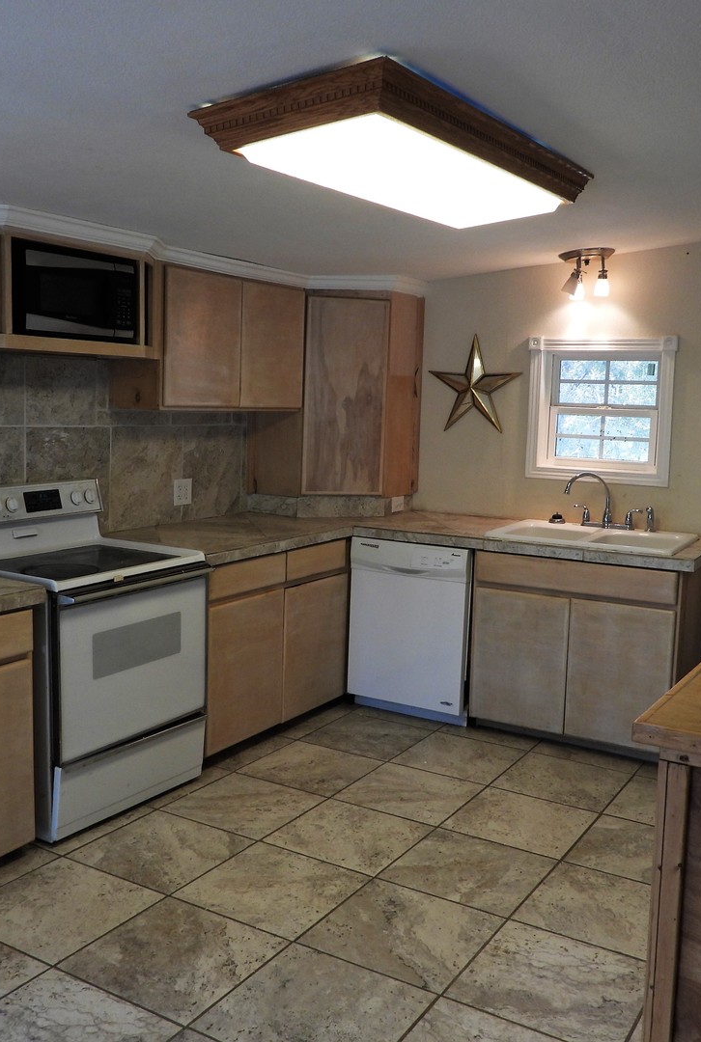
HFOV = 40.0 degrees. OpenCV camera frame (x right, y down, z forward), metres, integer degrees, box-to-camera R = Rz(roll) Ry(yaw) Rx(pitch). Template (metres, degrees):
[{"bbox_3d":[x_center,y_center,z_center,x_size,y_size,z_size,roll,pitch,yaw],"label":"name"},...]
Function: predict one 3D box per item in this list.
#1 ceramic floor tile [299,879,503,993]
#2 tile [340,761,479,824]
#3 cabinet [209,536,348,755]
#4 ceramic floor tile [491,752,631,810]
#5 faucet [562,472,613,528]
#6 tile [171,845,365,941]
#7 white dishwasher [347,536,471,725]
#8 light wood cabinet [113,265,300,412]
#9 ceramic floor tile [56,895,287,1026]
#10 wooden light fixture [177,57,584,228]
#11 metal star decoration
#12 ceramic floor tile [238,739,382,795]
[{"bbox_3d":[0.156,1.193,2.796,0.453,0.010,0.450,6,8,31],"label":"ceramic floor tile"},{"bbox_3d":[0.238,1.073,3.792,0.453,0.010,0.450,6,8,31],"label":"tile"},{"bbox_3d":[-0.547,0.517,4.537,0.620,0.815,1.095,6,8,31],"label":"cabinet"},{"bbox_3d":[0.869,1.067,3.947,0.453,0.010,0.450,6,8,31],"label":"ceramic floor tile"},{"bbox_3d":[1.139,-0.097,4.638,0.225,0.265,0.052,0,7,-13],"label":"faucet"},{"bbox_3d":[-0.237,1.151,3.023,0.454,0.010,0.454,5,8,31],"label":"tile"},{"bbox_3d":[0.428,0.505,4.878,0.610,0.861,0.610,6,8,31],"label":"white dishwasher"},{"bbox_3d":[-0.650,-0.847,4.630,0.310,0.617,1.080,6,8,31],"label":"light wood cabinet"},{"bbox_3d":[-0.474,1.190,2.636,0.454,0.010,0.454,5,8,31],"label":"ceramic floor tile"},{"bbox_3d":[0.208,-1.033,2.828,0.563,0.105,1.342,-1,5,32],"label":"wooden light fixture"},{"bbox_3d":[0.667,-0.742,5.196,0.550,0.530,0.070,6,8,31],"label":"metal star decoration"},{"bbox_3d":[-0.154,1.036,4.035,0.454,0.010,0.454,5,8,31],"label":"ceramic floor tile"}]

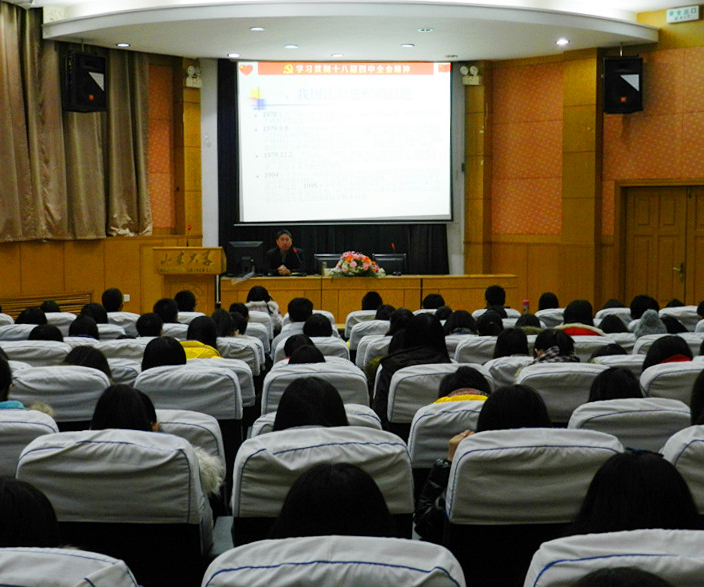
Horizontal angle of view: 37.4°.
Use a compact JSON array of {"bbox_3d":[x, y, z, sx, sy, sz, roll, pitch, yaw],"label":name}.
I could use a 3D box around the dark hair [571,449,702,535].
[{"bbox_3d":[0.542,0.426,1.984,0.235,0.250,0.230,0,2,-3],"label":"dark hair"}]

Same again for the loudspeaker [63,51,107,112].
[{"bbox_3d":[-2.956,-2.319,11.400,0.360,0.620,0.410,4,6,42],"label":"loudspeaker"}]

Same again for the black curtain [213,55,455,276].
[{"bbox_3d":[-0.223,-1.275,12.500,2.750,3.050,0.200,-1,5,-3],"label":"black curtain"}]

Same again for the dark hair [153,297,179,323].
[{"bbox_3d":[-1.452,0.150,8.124,0.190,0.215,0.200,0,2,7],"label":"dark hair"}]

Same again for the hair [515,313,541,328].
[{"bbox_3d":[1.296,0.259,7.637,0.185,0.210,0.210,0,3,-3],"label":"hair"}]

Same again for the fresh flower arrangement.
[{"bbox_3d":[0.061,-0.318,11.600,0.630,0.300,0.360,0,5,-3],"label":"fresh flower arrangement"}]

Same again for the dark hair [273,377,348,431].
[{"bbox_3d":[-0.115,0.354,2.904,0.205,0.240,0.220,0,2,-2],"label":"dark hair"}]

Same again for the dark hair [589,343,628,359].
[{"bbox_3d":[1.437,0.393,5.783,0.190,0.220,0.220,0,3,-3],"label":"dark hair"}]

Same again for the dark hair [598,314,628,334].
[{"bbox_3d":[1.865,0.264,7.448,0.210,0.220,0.210,0,4,-3],"label":"dark hair"}]

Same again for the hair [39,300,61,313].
[{"bbox_3d":[-2.740,0.183,9.457,0.185,0.230,0.210,0,3,-3],"label":"hair"}]

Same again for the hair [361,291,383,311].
[{"bbox_3d":[0.191,0.111,9.710,0.195,0.250,0.220,0,5,-3],"label":"hair"}]

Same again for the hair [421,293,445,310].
[{"bbox_3d":[0.748,0.119,9.482,0.190,0.220,0.210,0,3,-3],"label":"hair"}]

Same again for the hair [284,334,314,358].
[{"bbox_3d":[-0.287,0.337,5.703,0.175,0.220,0.210,0,3,-3],"label":"hair"}]

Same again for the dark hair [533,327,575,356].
[{"bbox_3d":[0.935,0.295,4.860,0.200,0.250,0.220,-1,5,-10],"label":"dark hair"}]

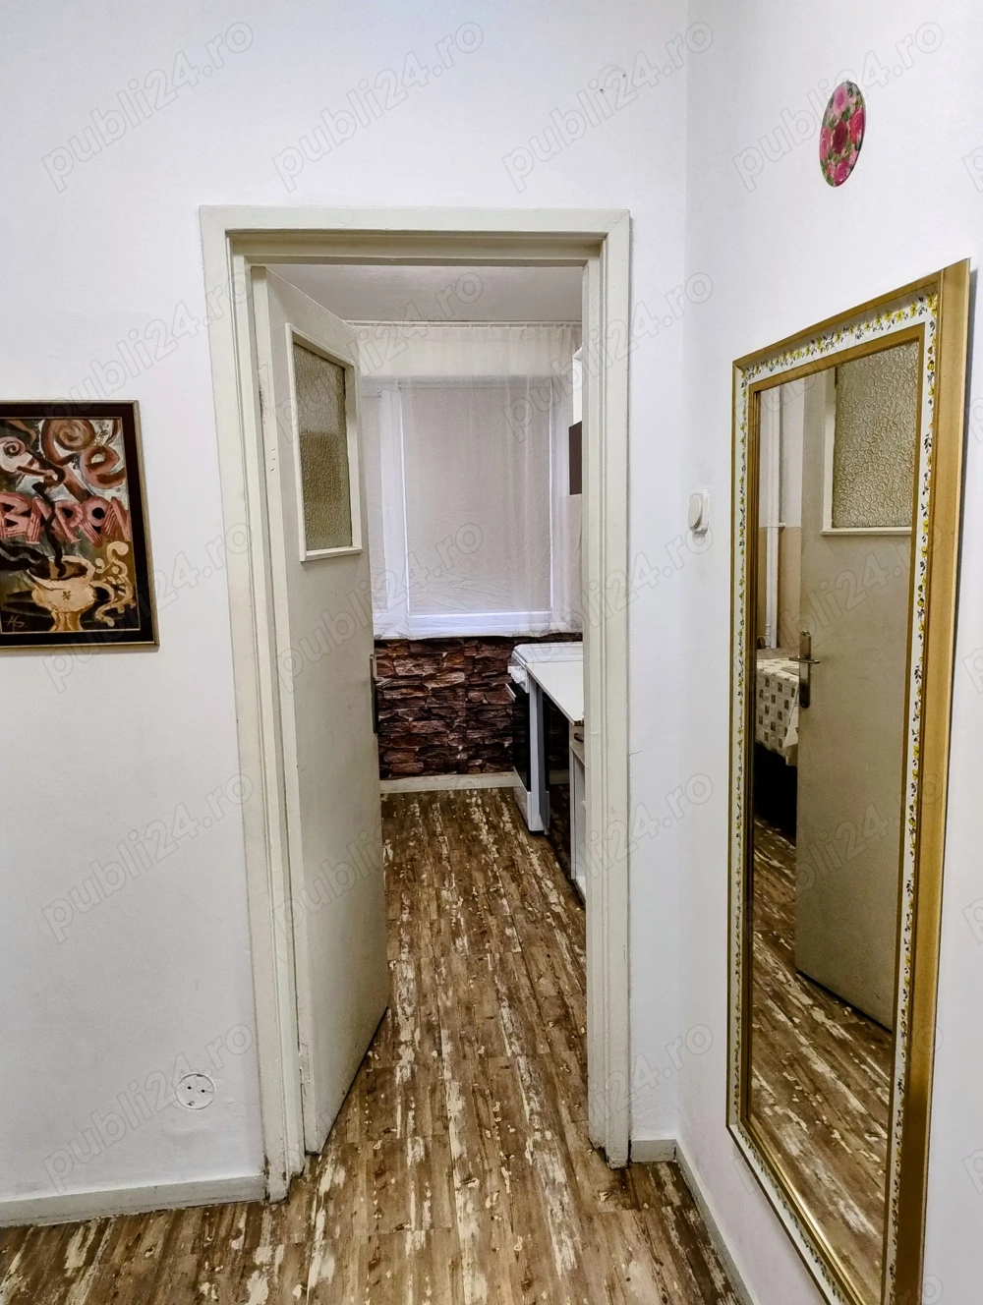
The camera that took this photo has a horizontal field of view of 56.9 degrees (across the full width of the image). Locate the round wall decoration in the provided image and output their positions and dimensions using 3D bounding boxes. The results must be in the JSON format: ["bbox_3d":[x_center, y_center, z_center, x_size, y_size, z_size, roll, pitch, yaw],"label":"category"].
[{"bbox_3d":[0.453,-0.678,1.184,0.012,0.126,0.126,-2,9,-6],"label":"round wall decoration"}]

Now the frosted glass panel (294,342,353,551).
[{"bbox_3d":[-0.423,-0.505,2.284,0.015,0.476,0.456,0,9,8],"label":"frosted glass panel"}]

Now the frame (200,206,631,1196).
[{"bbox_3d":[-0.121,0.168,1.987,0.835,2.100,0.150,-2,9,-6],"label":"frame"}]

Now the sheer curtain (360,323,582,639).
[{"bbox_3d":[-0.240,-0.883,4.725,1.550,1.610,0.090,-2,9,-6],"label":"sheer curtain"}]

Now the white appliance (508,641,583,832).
[{"bbox_3d":[0.406,0.406,4.582,0.590,0.840,0.530,-2,9,-6],"label":"white appliance"}]

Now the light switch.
[{"bbox_3d":[0.404,-0.277,1.778,0.020,0.082,0.080,-2,9,-6],"label":"light switch"}]

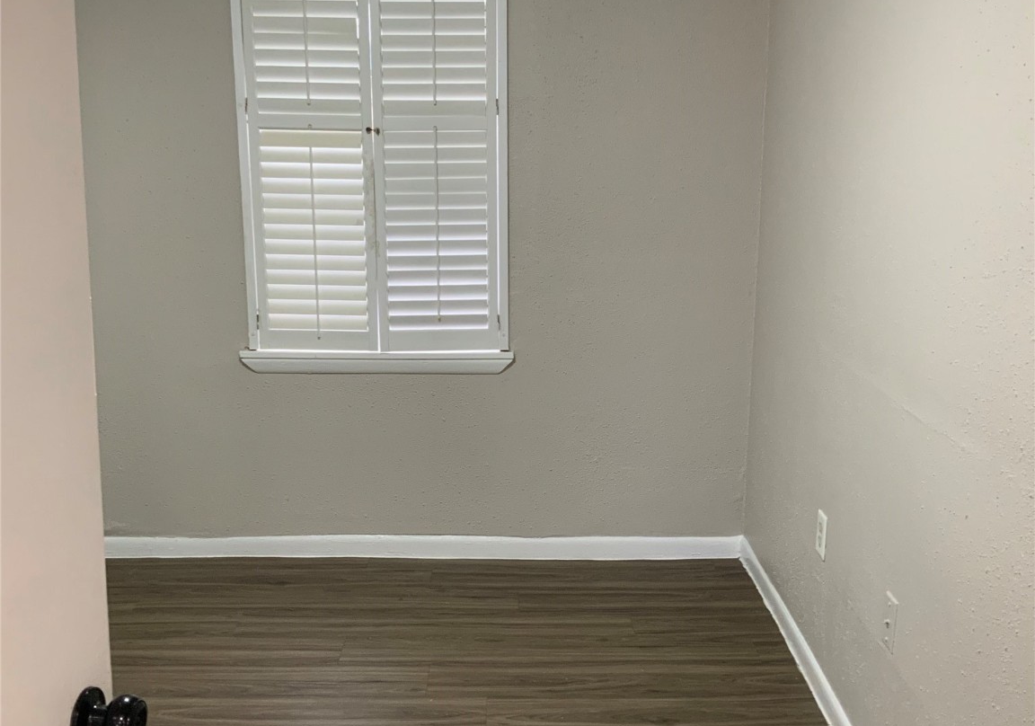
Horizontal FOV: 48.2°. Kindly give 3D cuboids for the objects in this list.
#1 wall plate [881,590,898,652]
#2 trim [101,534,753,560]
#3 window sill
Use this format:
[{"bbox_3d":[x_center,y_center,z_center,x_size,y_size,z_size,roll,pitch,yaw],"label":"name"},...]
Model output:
[{"bbox_3d":[0.822,0.574,2.561,0.009,0.118,0.072,0,12,-1],"label":"wall plate"},{"bbox_3d":[-0.448,0.656,4.119,2.510,0.088,0.015,0,12,-1],"label":"trim"},{"bbox_3d":[-0.475,-0.009,3.957,0.931,0.078,0.060,0,12,-1],"label":"window sill"}]

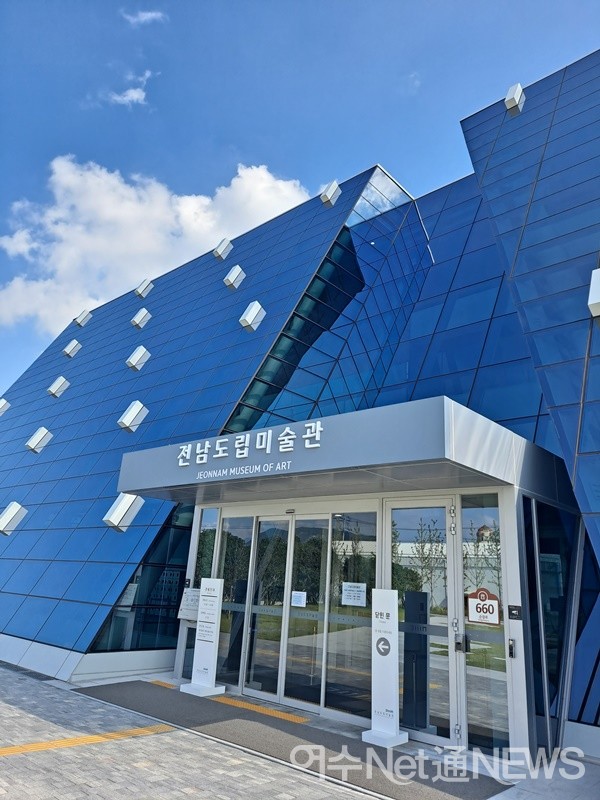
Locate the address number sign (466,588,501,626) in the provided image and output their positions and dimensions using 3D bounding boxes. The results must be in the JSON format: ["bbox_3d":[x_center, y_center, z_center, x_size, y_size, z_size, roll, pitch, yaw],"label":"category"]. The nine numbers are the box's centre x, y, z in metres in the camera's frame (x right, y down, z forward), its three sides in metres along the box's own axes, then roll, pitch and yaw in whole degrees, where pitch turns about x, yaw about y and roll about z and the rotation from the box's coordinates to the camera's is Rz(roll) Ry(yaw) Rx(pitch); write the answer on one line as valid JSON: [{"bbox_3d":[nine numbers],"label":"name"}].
[{"bbox_3d":[2.187,2.458,6.628,0.374,0.396,0.030,-12,-24,39],"label":"address number sign"}]

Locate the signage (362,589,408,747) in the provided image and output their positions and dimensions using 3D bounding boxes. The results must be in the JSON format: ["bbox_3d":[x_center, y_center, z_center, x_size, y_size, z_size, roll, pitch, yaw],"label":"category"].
[{"bbox_3d":[1.048,3.210,6.782,0.370,1.680,0.440,-12,-24,39],"label":"signage"}]

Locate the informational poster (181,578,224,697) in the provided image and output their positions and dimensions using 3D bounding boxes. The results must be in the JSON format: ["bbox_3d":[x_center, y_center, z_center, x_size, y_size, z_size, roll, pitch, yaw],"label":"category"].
[{"bbox_3d":[-1.478,3.776,8.957,0.460,1.680,0.460,-12,-24,39],"label":"informational poster"}]

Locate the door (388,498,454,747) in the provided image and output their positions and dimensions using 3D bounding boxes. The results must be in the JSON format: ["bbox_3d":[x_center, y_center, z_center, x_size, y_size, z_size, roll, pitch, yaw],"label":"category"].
[{"bbox_3d":[1.535,2.726,7.141,0.999,2.848,0.060,-12,-24,39],"label":"door"}]

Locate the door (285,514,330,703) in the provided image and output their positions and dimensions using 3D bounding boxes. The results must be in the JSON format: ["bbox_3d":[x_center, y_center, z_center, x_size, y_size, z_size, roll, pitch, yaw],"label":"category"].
[{"bbox_3d":[0.097,3.098,8.307,0.794,2.708,0.060,-12,-24,39],"label":"door"}]

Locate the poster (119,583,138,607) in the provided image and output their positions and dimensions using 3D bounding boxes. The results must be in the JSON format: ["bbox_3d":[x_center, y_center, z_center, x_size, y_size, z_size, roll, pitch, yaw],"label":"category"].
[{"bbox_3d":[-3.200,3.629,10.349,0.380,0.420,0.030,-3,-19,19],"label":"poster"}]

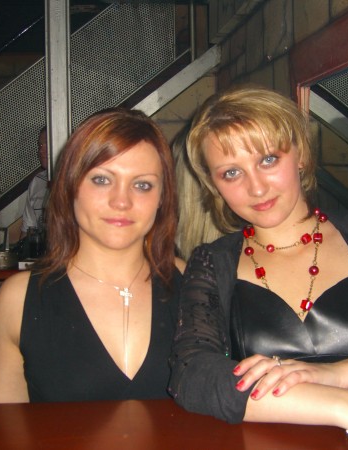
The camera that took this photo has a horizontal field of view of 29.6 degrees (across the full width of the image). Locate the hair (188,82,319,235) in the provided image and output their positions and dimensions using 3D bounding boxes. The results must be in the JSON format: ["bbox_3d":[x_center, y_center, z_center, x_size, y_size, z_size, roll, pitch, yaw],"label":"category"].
[{"bbox_3d":[0.127,-0.108,1.080,0.200,0.240,0.210,-17,6,7],"label":"hair"}]

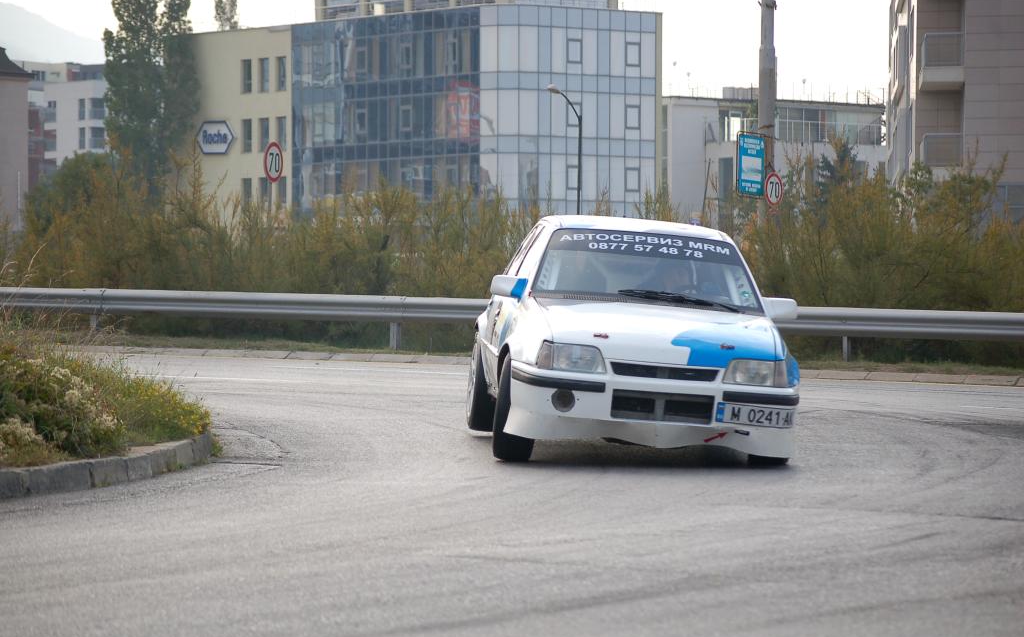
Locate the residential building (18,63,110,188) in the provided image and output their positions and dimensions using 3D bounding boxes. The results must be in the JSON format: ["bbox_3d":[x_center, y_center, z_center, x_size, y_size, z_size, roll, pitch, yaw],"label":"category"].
[{"bbox_3d":[-45.200,-12.600,398.000,11.500,26.500,11.500,0,0,-38],"label":"residential building"}]

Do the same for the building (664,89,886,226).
[{"bbox_3d":[13.300,-7.000,260.000,19.000,15.000,13.000,0,0,-38],"label":"building"}]

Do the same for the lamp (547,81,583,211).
[{"bbox_3d":[2.000,-4.184,148.000,1.700,9.370,0.400,0,0,37],"label":"lamp"}]

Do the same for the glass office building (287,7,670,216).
[{"bbox_3d":[-2.150,-8.100,219.000,11.300,17.200,19.300,0,0,-38],"label":"glass office building"}]

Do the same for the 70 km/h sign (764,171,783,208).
[{"bbox_3d":[4.672,-2.297,70.000,0.050,0.620,0.620,0,0,37],"label":"70 km/h sign"}]

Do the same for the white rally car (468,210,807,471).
[{"bbox_3d":[0.675,0.095,23.350,1.690,1.400,4.000,3,0,-4],"label":"white rally car"}]

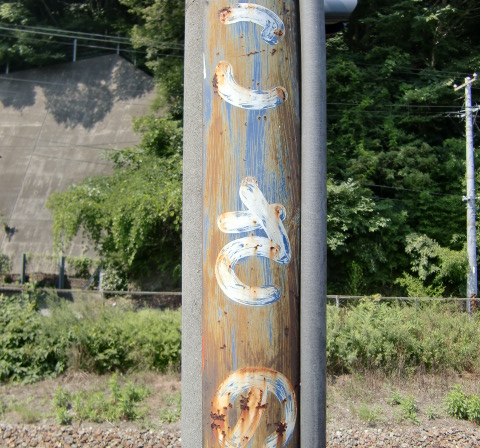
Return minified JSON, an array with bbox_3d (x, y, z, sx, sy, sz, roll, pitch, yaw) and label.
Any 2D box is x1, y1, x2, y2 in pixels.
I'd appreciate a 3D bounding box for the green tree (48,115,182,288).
[{"bbox_3d":[-4.100,-0.660,17.800,4.900,6.000,4.200,0,-1,0],"label":"green tree"}]

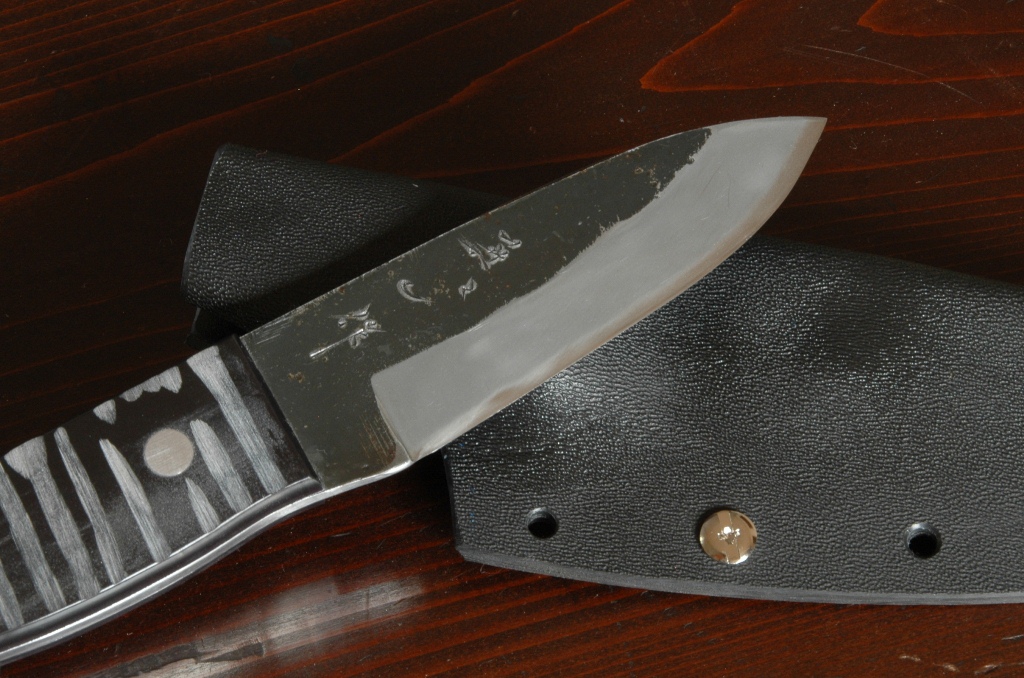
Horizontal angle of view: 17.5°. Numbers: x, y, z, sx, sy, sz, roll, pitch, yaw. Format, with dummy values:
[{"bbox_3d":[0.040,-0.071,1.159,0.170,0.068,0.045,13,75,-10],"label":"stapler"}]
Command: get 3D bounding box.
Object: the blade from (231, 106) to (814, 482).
[{"bbox_3d":[0.007,-0.007,0.436,0.082,0.003,0.026,-27,71,-5],"label":"blade"}]

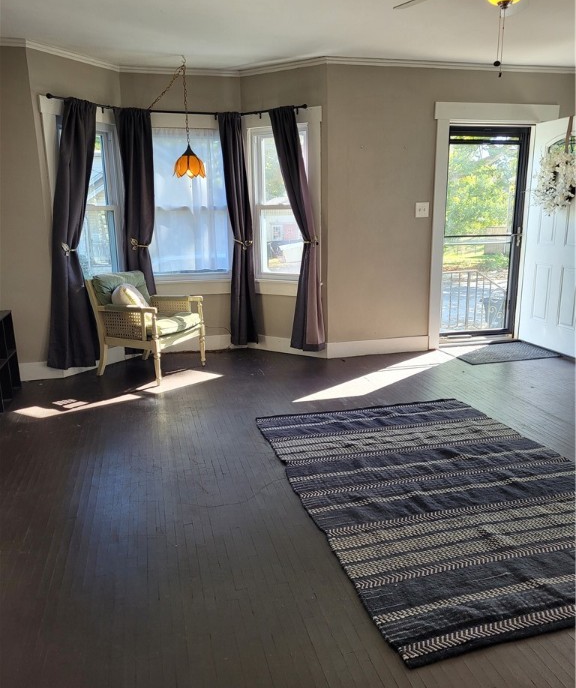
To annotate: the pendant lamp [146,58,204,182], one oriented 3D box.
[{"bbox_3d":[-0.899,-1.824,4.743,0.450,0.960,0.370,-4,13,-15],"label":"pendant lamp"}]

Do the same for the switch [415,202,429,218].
[{"bbox_3d":[1.201,-1.192,5.131,0.122,0.124,0.012,-4,13,-13],"label":"switch"}]

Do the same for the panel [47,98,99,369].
[{"bbox_3d":[-1.681,-0.816,4.550,0.150,2.090,0.610,7,15,30],"label":"panel"}]

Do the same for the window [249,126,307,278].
[{"bbox_3d":[-0.074,-1.261,5.200,0.620,1.325,0.100,7,15,31],"label":"window"}]

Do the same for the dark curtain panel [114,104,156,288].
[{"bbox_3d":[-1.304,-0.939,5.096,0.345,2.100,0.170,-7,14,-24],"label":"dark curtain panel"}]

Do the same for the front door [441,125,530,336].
[{"bbox_3d":[1.839,-1.018,5.430,0.875,1.935,0.060,-4,13,-13],"label":"front door"}]

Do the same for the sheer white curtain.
[{"bbox_3d":[-0.920,-1.272,5.263,0.725,1.305,0.100,-4,13,-15],"label":"sheer white curtain"}]

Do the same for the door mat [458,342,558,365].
[{"bbox_3d":[1.943,0.070,5.334,0.910,0.012,0.620,-4,13,-13],"label":"door mat"}]

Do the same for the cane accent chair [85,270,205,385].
[{"bbox_3d":[-1.152,-0.165,4.787,0.710,0.800,0.660,5,14,25],"label":"cane accent chair"}]

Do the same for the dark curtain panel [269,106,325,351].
[{"bbox_3d":[0.084,-0.962,5.037,0.530,2.090,0.140,7,15,31],"label":"dark curtain panel"}]

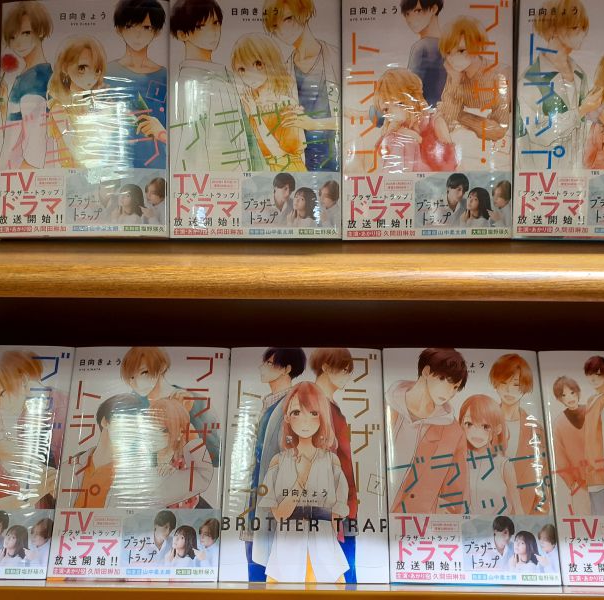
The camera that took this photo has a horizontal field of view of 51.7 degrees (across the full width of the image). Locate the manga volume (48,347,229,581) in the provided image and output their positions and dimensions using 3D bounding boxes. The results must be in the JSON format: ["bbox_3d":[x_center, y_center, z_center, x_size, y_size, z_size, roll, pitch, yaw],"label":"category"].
[{"bbox_3d":[-0.127,0.129,0.508,0.128,0.182,0.015,0,-19,0],"label":"manga volume"}]

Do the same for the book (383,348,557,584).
[{"bbox_3d":[0.133,0.131,0.506,0.128,0.182,0.015,0,-19,0],"label":"book"}]

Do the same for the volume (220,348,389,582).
[{"bbox_3d":[0.003,0.130,0.507,0.128,0.182,0.015,0,-19,0],"label":"volume"}]

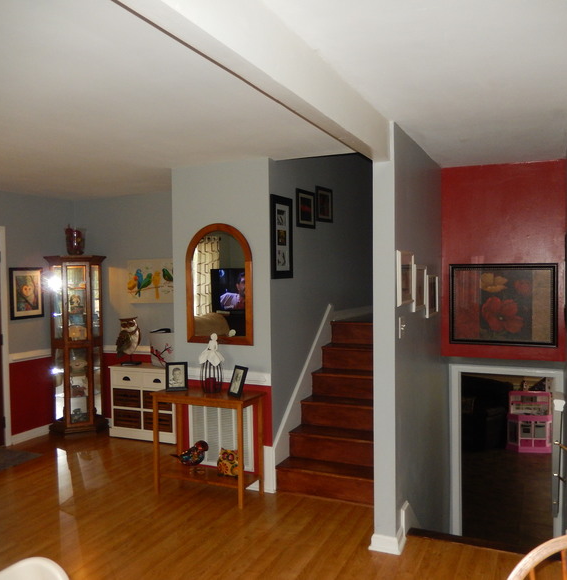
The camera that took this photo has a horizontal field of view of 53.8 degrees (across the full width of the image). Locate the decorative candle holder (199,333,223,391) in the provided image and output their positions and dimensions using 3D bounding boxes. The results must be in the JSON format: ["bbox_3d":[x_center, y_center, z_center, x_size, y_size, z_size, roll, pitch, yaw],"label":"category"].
[{"bbox_3d":[-0.528,0.542,4.167,0.195,0.436,0.190,-1,2,0],"label":"decorative candle holder"}]

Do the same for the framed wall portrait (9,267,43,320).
[{"bbox_3d":[-2.529,0.033,5.513,0.025,0.490,0.380,0,2,25],"label":"framed wall portrait"}]

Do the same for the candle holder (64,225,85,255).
[{"bbox_3d":[-2.182,-0.513,5.830,0.220,0.310,0.220,0,2,25],"label":"candle holder"}]

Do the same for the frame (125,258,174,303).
[{"bbox_3d":[-1.278,-0.085,5.658,0.700,0.440,0.035,0,2,25],"label":"frame"}]

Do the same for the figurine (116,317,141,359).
[{"bbox_3d":[-1.585,0.501,5.709,0.200,0.440,0.220,-3,3,-42],"label":"figurine"}]

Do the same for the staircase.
[{"bbox_3d":[0.610,0.910,4.515,0.900,1.160,1.260,0,2,25],"label":"staircase"}]

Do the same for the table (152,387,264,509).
[{"bbox_3d":[-0.554,1.139,4.143,0.800,0.750,0.330,0,2,25],"label":"table"}]

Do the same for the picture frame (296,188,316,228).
[{"bbox_3d":[0.194,-0.681,4.730,0.025,0.310,0.390,0,2,25],"label":"picture frame"}]

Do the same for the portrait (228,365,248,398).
[{"bbox_3d":[-0.319,0.666,4.039,0.030,0.213,0.150,21,-12,-38],"label":"portrait"}]

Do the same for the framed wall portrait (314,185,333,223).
[{"bbox_3d":[0.377,-0.769,5.086,0.022,0.312,0.400,0,2,25],"label":"framed wall portrait"}]

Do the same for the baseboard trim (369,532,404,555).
[{"bbox_3d":[0.628,1.484,3.340,0.185,0.095,0.190,0,2,25],"label":"baseboard trim"}]

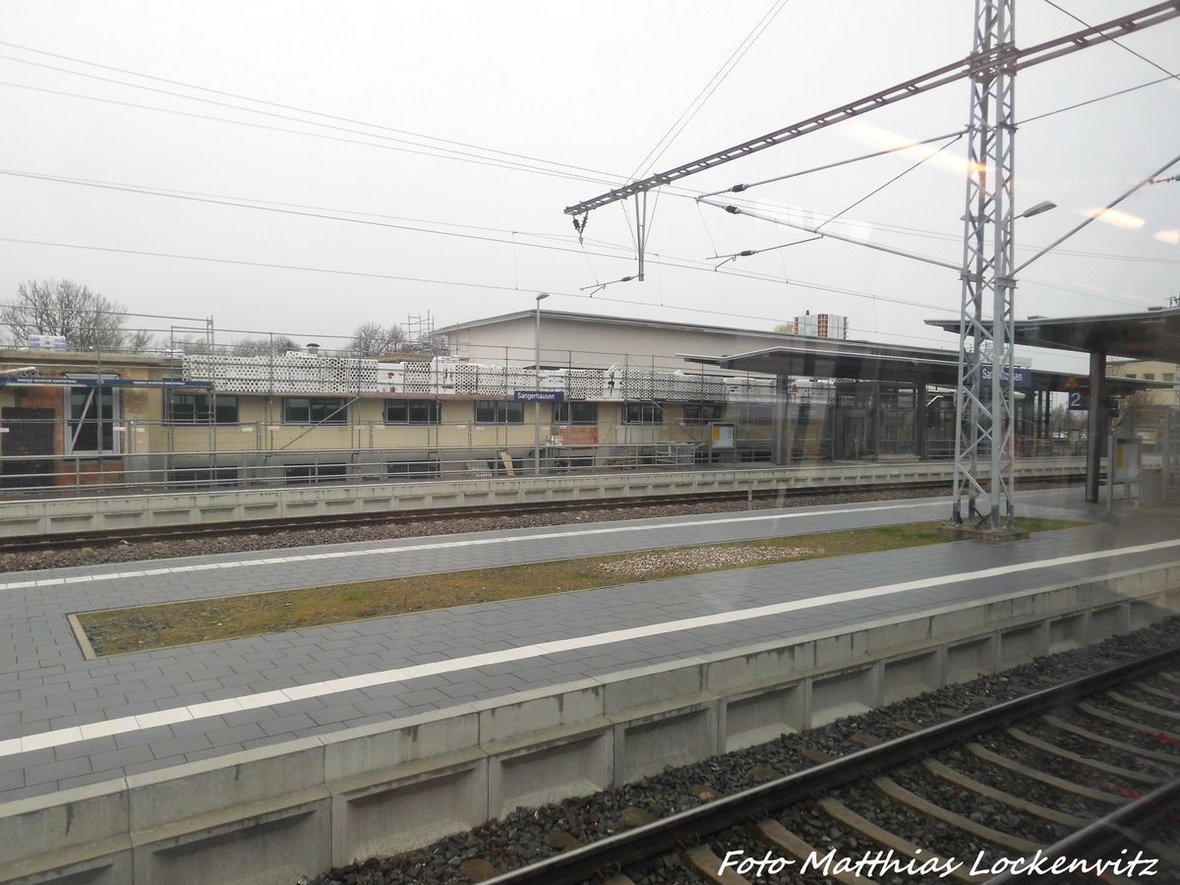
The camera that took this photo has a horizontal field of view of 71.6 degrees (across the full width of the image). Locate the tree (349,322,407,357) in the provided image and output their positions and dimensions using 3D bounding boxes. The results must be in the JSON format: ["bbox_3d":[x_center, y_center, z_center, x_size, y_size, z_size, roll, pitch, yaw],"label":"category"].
[{"bbox_3d":[-17.600,-4.700,68.000,5.600,10.600,5.500,0,1,0],"label":"tree"}]

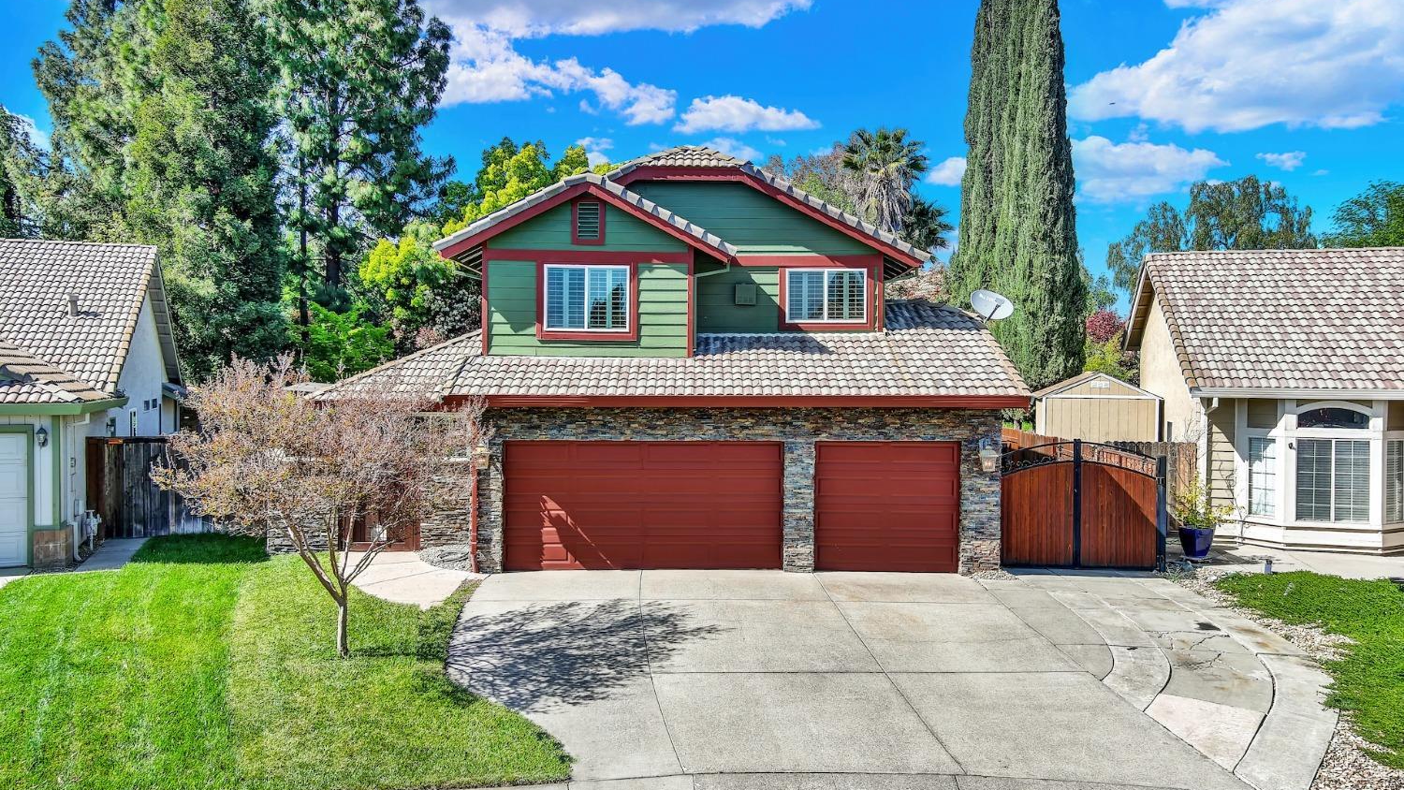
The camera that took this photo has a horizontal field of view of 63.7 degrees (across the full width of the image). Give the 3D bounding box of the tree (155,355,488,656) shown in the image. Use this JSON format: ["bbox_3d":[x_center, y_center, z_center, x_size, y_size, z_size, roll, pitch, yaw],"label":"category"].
[{"bbox_3d":[-4.650,1.360,13.850,4.000,3.650,3.900,0,1,0],"label":"tree"}]

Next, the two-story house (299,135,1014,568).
[{"bbox_3d":[-0.900,-0.950,24.200,12.700,7.800,11.200,0,1,0],"label":"two-story house"}]

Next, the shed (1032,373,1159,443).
[{"bbox_3d":[9.450,0.980,27.200,2.700,3.100,3.000,0,1,12],"label":"shed"}]

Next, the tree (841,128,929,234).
[{"bbox_3d":[7.270,-4.050,45.000,3.600,13.200,3.600,0,1,0],"label":"tree"}]

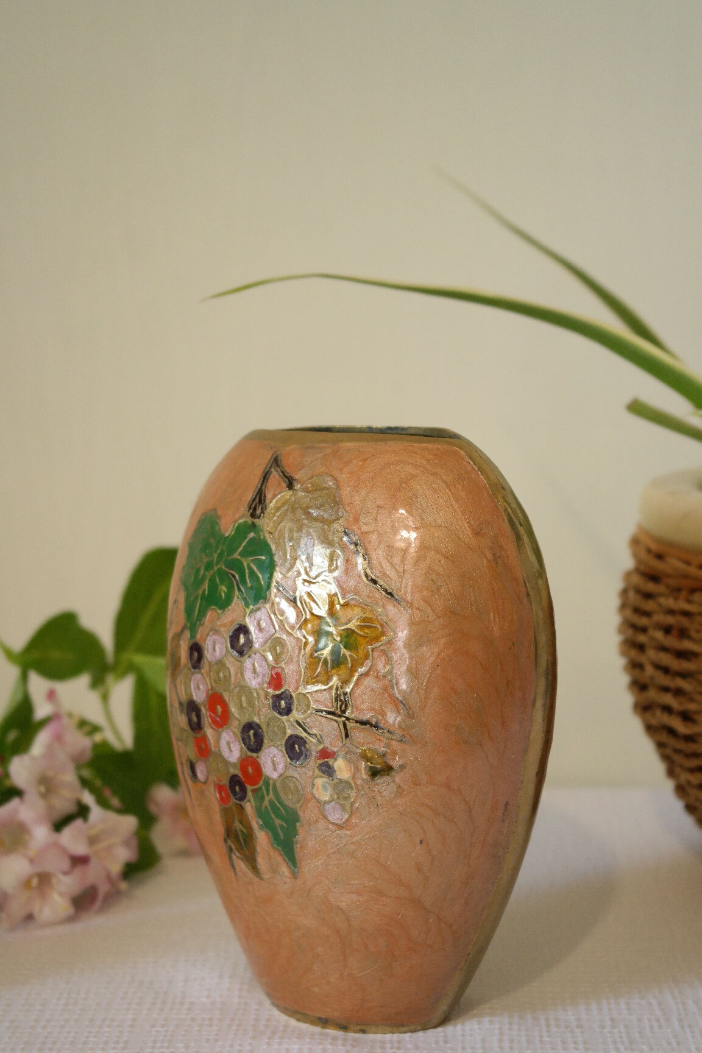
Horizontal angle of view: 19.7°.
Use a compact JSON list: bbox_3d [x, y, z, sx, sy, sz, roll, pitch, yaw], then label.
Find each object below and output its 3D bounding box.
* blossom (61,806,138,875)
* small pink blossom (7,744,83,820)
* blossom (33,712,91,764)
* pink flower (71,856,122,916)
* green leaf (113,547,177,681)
[{"bbox_3d":[-0.095,0.118,0.762,0.028,0.026,0.025,-4,8,-27],"label":"blossom"},{"bbox_3d":[-0.116,0.097,0.765,0.028,0.030,0.024,0,7,3],"label":"small pink blossom"},{"bbox_3d":[-0.111,0.082,0.775,0.023,0.023,0.024,-3,7,-21],"label":"blossom"},{"bbox_3d":[-0.096,0.136,0.762,0.020,0.022,0.022,0,7,0],"label":"pink flower"},{"bbox_3d":[-0.078,0.034,0.800,0.033,0.061,0.017,31,3,7],"label":"green leaf"}]

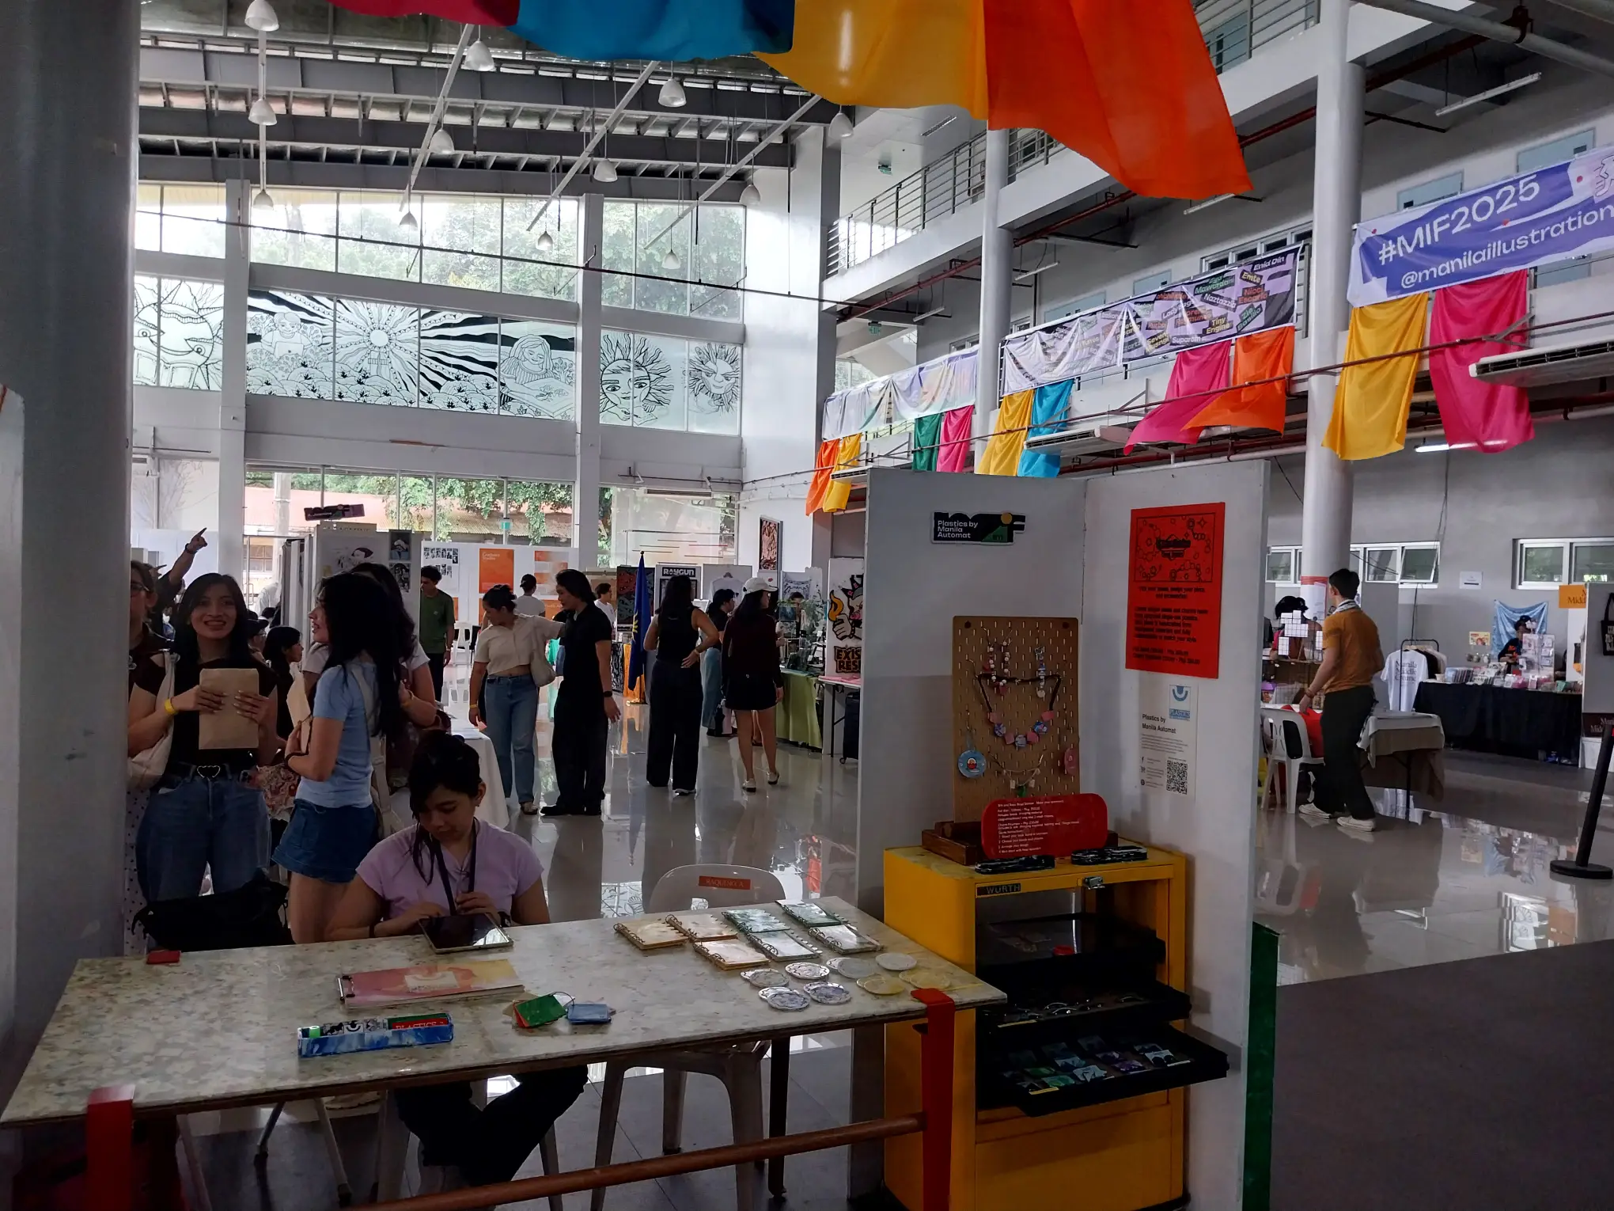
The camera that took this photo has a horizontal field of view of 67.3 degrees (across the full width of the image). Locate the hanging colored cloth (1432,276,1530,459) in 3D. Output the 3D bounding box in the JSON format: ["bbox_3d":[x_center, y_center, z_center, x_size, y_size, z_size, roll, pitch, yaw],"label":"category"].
[{"bbox_3d":[6.531,-2.340,11.761,0.200,1.630,1.000,1,1,-24],"label":"hanging colored cloth"}]

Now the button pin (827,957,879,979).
[{"bbox_3d":[0.104,0.805,2.691,0.120,0.011,0.106,1,1,-6],"label":"button pin"}]

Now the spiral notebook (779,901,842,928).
[{"bbox_3d":[0.002,0.793,3.110,0.110,0.014,0.200,1,1,-24],"label":"spiral notebook"}]

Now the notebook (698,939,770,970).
[{"bbox_3d":[-0.165,0.776,2.700,0.108,0.018,0.168,1,1,-24],"label":"notebook"}]

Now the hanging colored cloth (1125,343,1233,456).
[{"bbox_3d":[4.621,-2.581,15.085,0.450,1.360,1.400,1,1,-24],"label":"hanging colored cloth"}]

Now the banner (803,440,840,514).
[{"bbox_3d":[0.326,-2.646,25.063,0.350,1.570,1.050,1,1,-24],"label":"banner"}]

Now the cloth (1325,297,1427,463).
[{"bbox_3d":[5.883,-2.352,12.526,0.280,1.650,1.050,1,1,-24],"label":"cloth"}]

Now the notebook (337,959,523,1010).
[{"bbox_3d":[-0.781,0.782,2.513,0.340,0.016,0.170,1,1,-24],"label":"notebook"}]

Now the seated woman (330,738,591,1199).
[{"bbox_3d":[-0.893,0.949,2.998,0.550,1.200,0.680,1,1,-24],"label":"seated woman"}]

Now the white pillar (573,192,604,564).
[{"bbox_3d":[-5.039,-4.244,28.137,0.500,10.350,0.500,1,1,-24],"label":"white pillar"}]

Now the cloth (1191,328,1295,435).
[{"bbox_3d":[5.214,-2.683,14.514,0.350,1.250,1.300,1,1,-24],"label":"cloth"}]

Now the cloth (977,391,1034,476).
[{"bbox_3d":[3.123,-2.560,19.370,0.280,1.550,1.200,1,1,-24],"label":"cloth"}]

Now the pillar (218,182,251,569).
[{"bbox_3d":[-11.981,-4.000,25.400,0.520,9.780,0.500,1,1,-24],"label":"pillar"}]

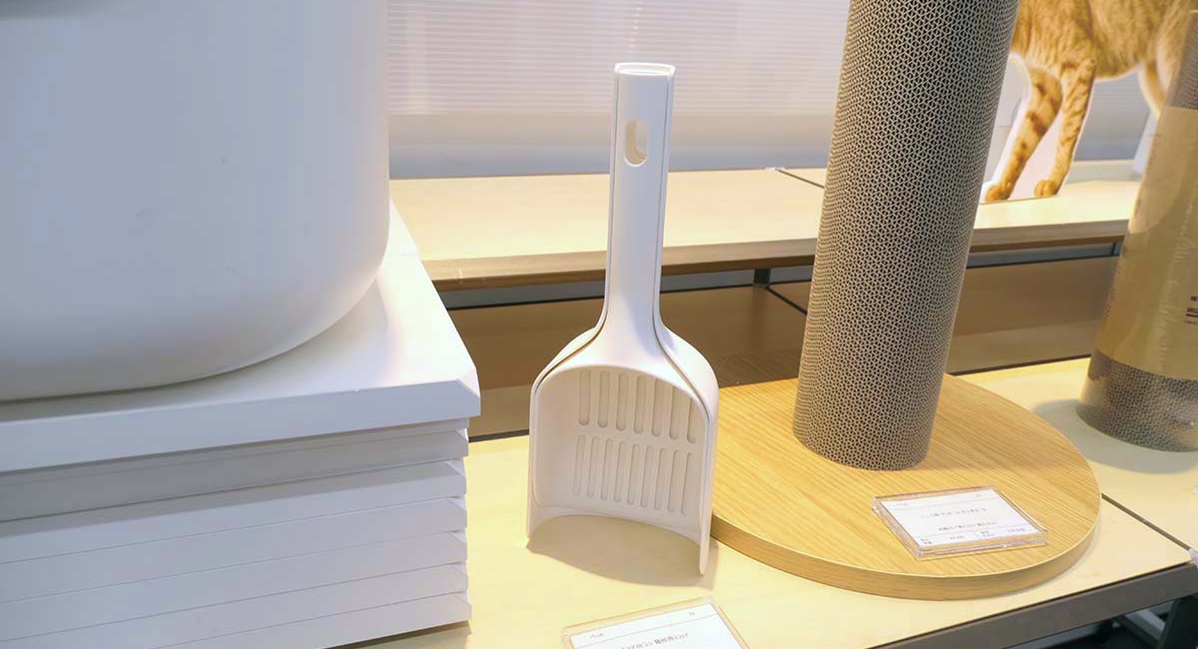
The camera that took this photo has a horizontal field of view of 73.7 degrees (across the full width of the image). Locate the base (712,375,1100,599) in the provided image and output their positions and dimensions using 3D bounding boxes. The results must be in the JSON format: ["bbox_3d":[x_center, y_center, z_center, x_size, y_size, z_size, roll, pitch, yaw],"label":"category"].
[{"bbox_3d":[0.212,0.100,0.663,0.350,0.019,0.350,1,22,0],"label":"base"}]

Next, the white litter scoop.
[{"bbox_3d":[0.021,0.000,0.505,0.123,0.314,0.060,7,23,14],"label":"white litter scoop"}]

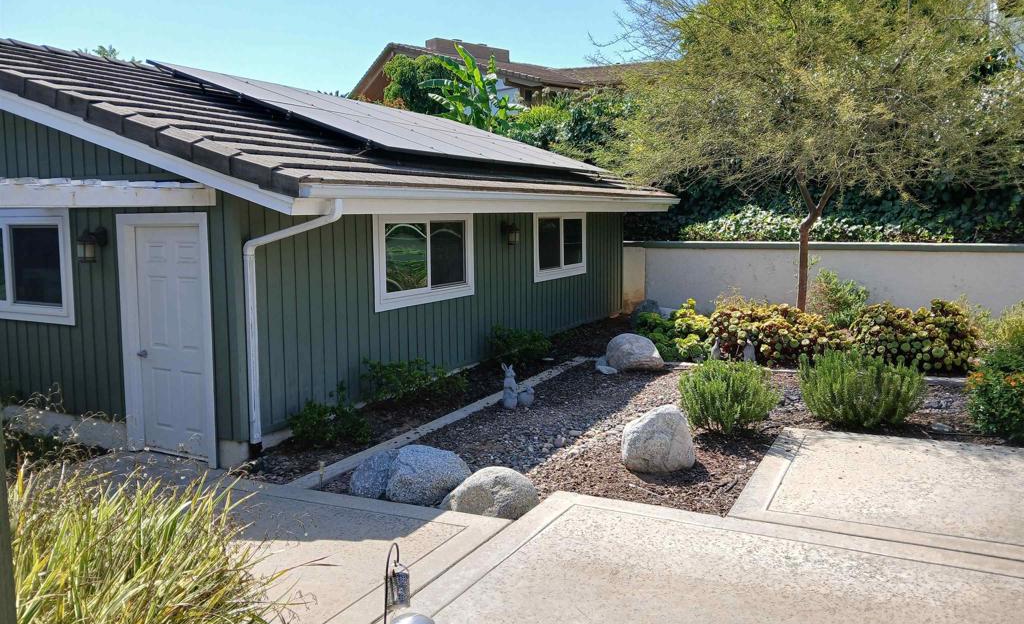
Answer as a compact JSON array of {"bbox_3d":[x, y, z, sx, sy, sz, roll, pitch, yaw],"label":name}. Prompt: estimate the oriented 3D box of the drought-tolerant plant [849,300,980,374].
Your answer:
[{"bbox_3d":[5.253,0.303,10.090,1.535,0.846,1.151,4,8,28],"label":"drought-tolerant plant"}]

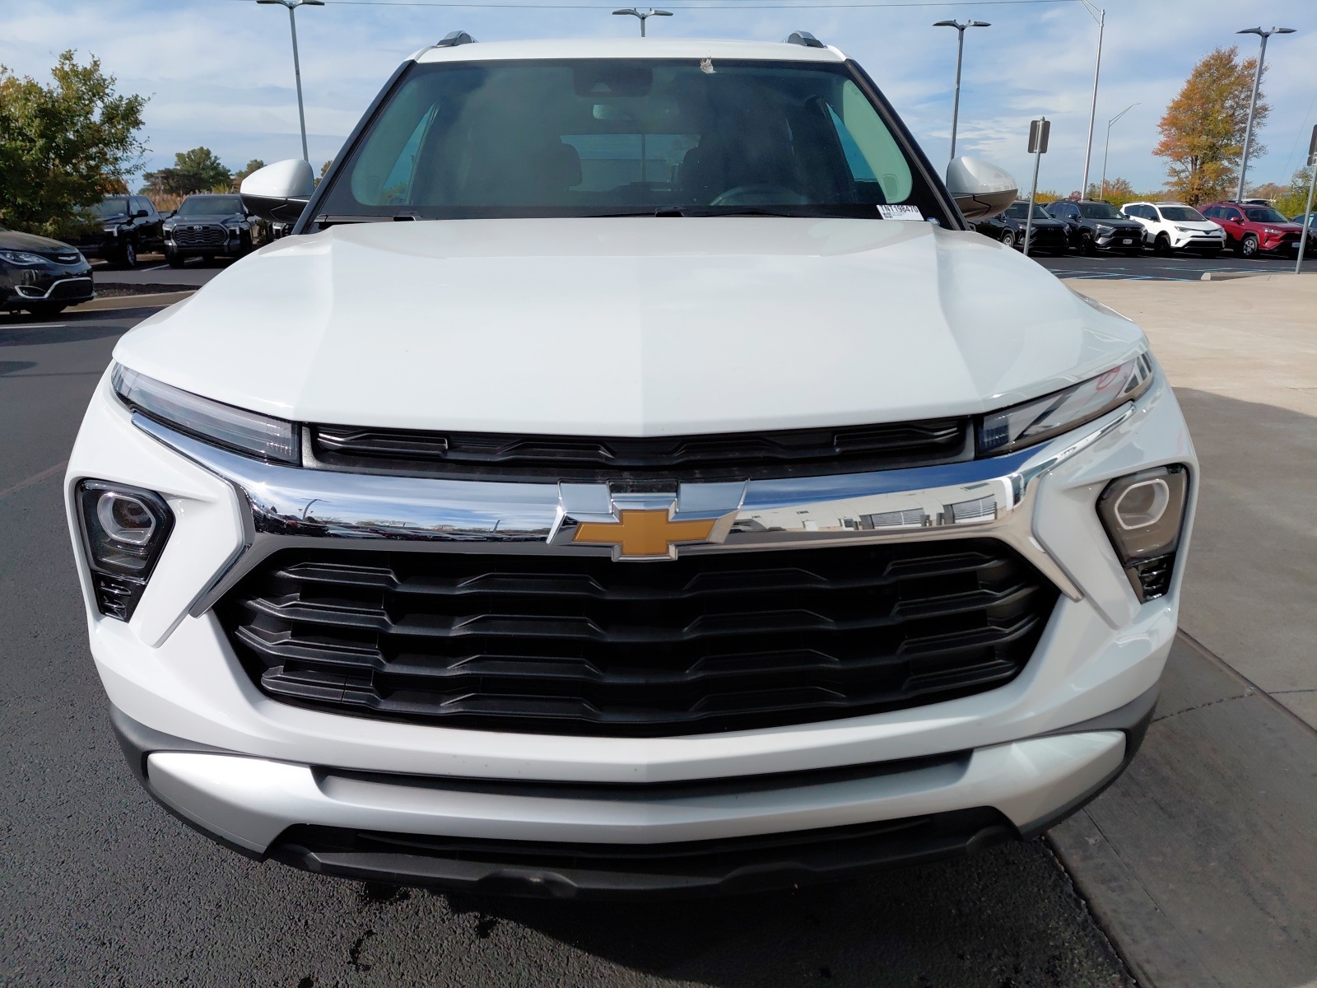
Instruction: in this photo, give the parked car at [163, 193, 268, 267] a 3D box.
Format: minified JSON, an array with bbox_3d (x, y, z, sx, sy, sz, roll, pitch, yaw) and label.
[{"bbox_3d":[-12.288,-7.561,27.255,2.050,1.970,5.900,-3,16,-11],"label":"parked car"}]

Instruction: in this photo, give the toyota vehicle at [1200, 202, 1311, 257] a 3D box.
[{"bbox_3d":[20.716,-9.366,33.608,1.860,1.700,4.600,-3,16,-9],"label":"toyota vehicle"}]

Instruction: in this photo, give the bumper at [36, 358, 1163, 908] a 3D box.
[{"bbox_3d":[-0.024,0.184,1.444,1.790,0.740,0.560,-1,16,-2],"label":"bumper"}]

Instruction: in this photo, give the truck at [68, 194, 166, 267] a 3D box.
[{"bbox_3d":[-15.853,-7.698,27.821,2.040,1.970,5.850,-3,16,-10],"label":"truck"}]

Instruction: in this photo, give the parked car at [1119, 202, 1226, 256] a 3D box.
[{"bbox_3d":[17.516,-9.252,33.118,1.860,1.690,4.600,-3,16,-9],"label":"parked car"}]

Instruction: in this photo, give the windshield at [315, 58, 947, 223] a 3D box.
[{"bbox_3d":[-0.061,-0.871,2.334,1.420,0.480,0.760,-1,16,-2],"label":"windshield"}]

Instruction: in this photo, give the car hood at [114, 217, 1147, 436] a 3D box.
[{"bbox_3d":[-0.047,-0.329,1.591,1.580,0.260,1.120,-1,16,-2],"label":"car hood"}]

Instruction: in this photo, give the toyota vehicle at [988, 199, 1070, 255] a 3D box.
[{"bbox_3d":[12.055,-8.958,31.882,1.860,1.700,4.600,-2,16,-6],"label":"toyota vehicle"}]

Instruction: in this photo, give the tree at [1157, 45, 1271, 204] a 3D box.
[{"bbox_3d":[27.782,-17.441,47.947,5.750,9.430,5.750,9,18,27],"label":"tree"}]

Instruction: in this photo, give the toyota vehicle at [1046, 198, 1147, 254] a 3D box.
[{"bbox_3d":[14.406,-8.914,31.690,1.860,1.700,4.600,-2,16,-6],"label":"toyota vehicle"}]

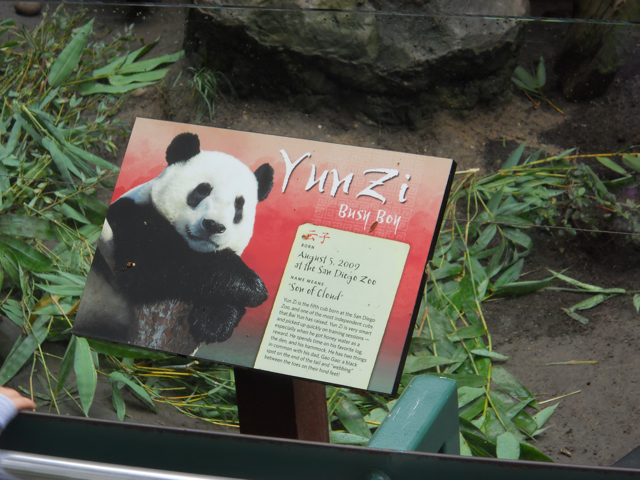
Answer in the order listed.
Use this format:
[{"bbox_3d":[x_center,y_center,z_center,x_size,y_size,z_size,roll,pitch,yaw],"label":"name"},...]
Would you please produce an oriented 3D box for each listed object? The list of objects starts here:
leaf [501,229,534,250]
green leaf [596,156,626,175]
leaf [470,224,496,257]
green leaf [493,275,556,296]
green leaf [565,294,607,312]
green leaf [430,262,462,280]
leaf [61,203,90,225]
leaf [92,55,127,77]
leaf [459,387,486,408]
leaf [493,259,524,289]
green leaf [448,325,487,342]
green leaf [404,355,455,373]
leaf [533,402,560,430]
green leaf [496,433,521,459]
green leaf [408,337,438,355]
[{"bbox_3d":[0.395,-0.001,4.201,0.027,0.025,0.081,-14,25,-21],"label":"leaf"},{"bbox_3d":[0.681,-0.174,4.926,0.030,0.027,0.104,-20,30,-29],"label":"green leaf"},{"bbox_3d":[0.358,0.000,4.610,0.035,0.035,0.121,13,30,30],"label":"leaf"},{"bbox_3d":[0.427,0.095,4.405,0.140,0.038,0.047,-9,26,-10],"label":"green leaf"},{"bbox_3d":[0.506,0.119,3.971,0.079,0.025,0.022,-20,28,-32],"label":"green leaf"},{"bbox_3d":[0.246,0.064,4.078,0.069,0.025,0.031,-21,29,-34],"label":"green leaf"},{"bbox_3d":[-0.514,-0.055,4.452,0.025,0.025,0.094,-17,26,-26],"label":"leaf"},{"bbox_3d":[-0.530,-0.440,5.335,0.041,0.025,0.107,9,27,28],"label":"leaf"},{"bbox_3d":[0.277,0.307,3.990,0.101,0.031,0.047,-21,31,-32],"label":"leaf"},{"bbox_3d":[0.365,0.065,4.080,0.027,0.025,0.096,9,27,28],"label":"leaf"},{"bbox_3d":[0.294,0.187,4.234,0.077,0.027,0.040,-5,26,-3],"label":"green leaf"},{"bbox_3d":[0.212,0.245,4.126,0.114,0.028,0.042,-5,26,-2],"label":"green leaf"},{"bbox_3d":[0.424,0.328,3.926,0.029,0.029,0.088,17,33,36],"label":"leaf"},{"bbox_3d":[0.344,0.379,3.832,0.040,0.037,0.077,-1,26,5],"label":"green leaf"},{"bbox_3d":[0.180,0.190,3.775,0.069,0.025,0.034,-15,26,-24],"label":"green leaf"}]

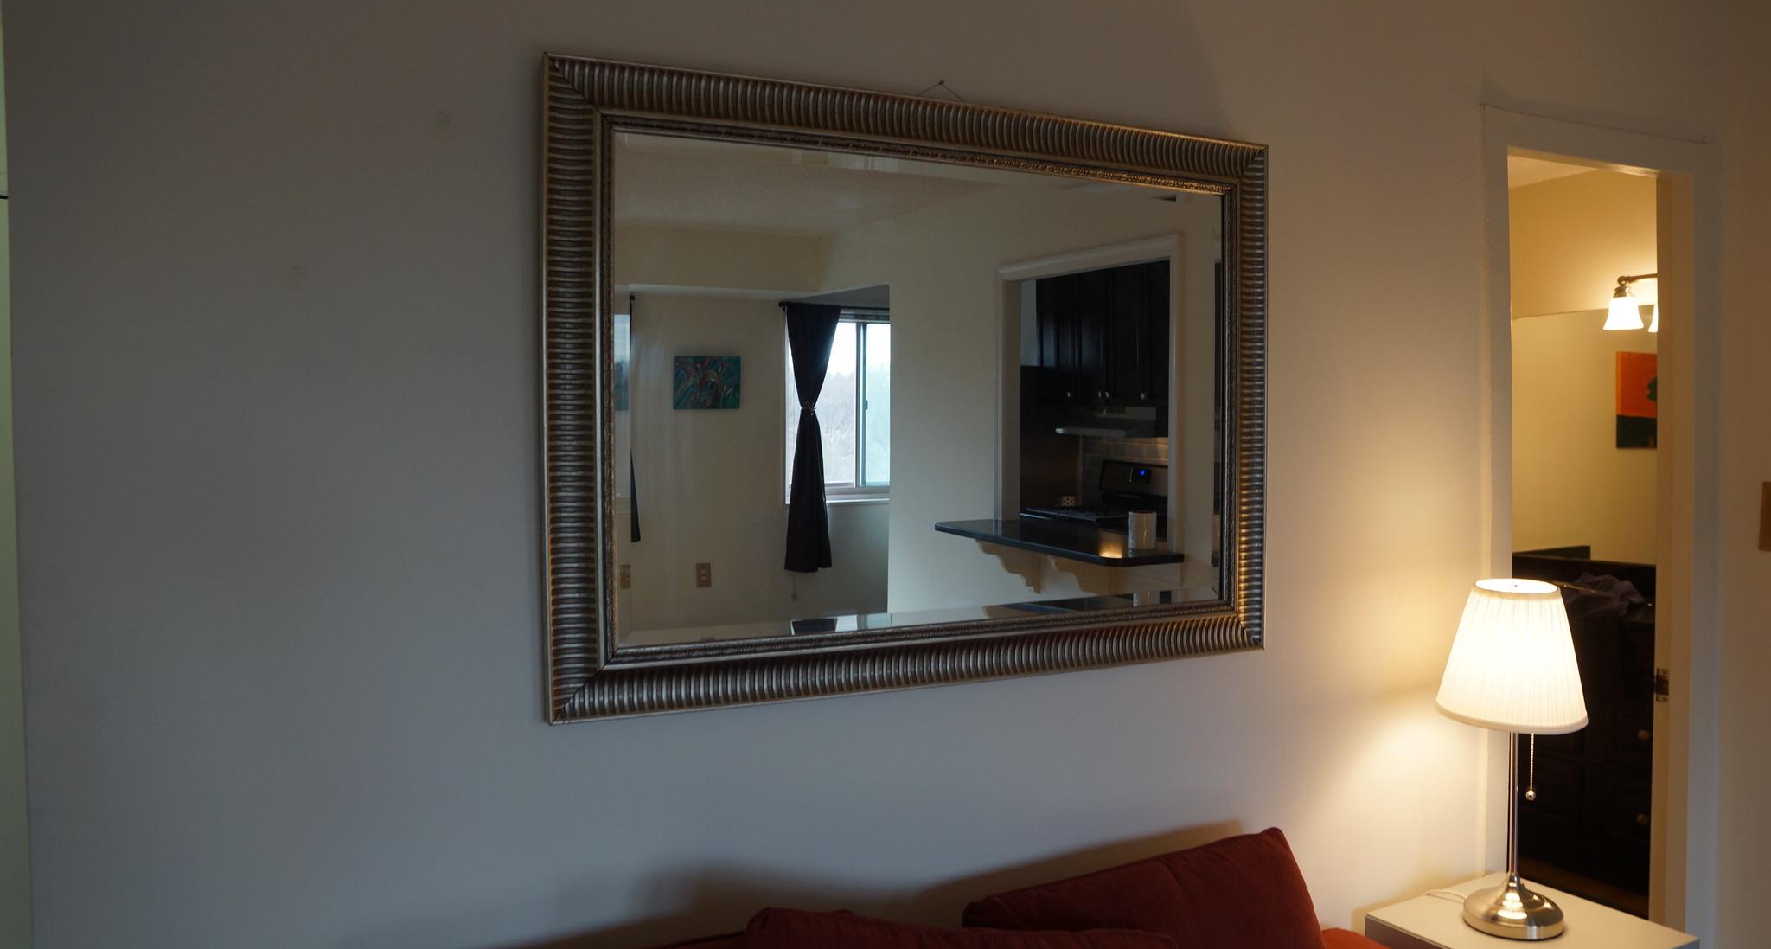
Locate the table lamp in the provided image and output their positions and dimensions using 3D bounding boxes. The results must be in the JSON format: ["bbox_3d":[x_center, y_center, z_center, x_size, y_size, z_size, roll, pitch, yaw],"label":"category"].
[{"bbox_3d":[1.049,0.460,1.966,0.220,0.550,0.220,-1,1,-25],"label":"table lamp"}]

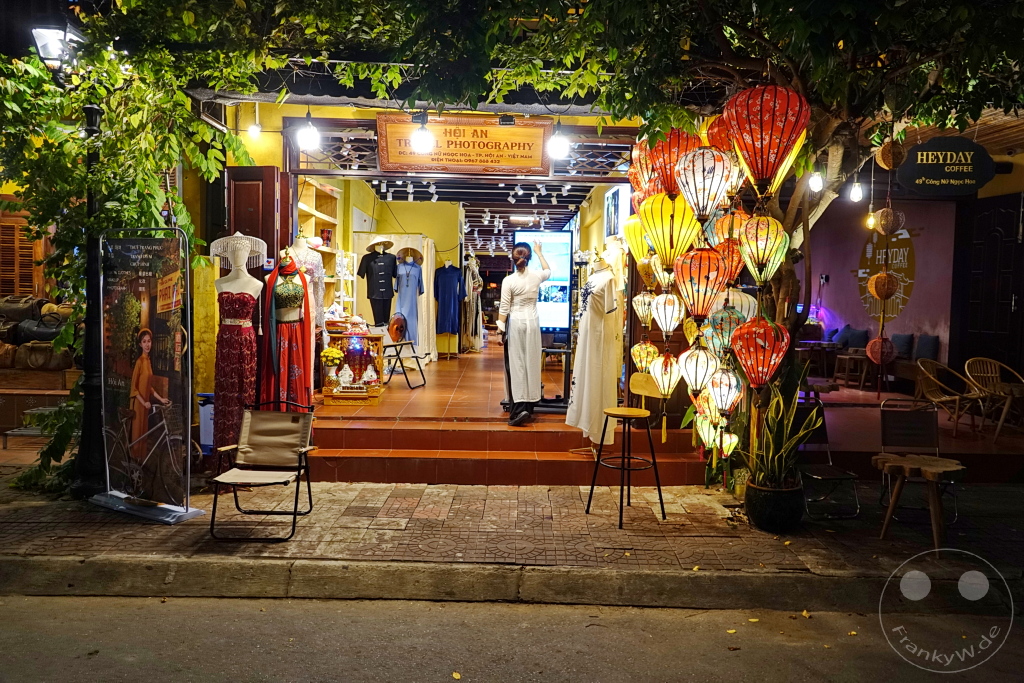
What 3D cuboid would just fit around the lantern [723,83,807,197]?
[{"bbox_3d":[1.659,-1.317,4.450,0.560,0.690,0.560,1,4,-1],"label":"lantern"}]

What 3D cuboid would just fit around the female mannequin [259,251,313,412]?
[{"bbox_3d":[-1.818,0.069,5.529,0.430,1.685,0.340,0,4,-10],"label":"female mannequin"}]

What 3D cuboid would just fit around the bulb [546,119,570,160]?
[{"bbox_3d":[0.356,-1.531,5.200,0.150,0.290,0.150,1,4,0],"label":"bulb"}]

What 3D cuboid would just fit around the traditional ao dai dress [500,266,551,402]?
[{"bbox_3d":[0.101,-0.052,6.016,0.440,1.220,0.300,1,4,-1],"label":"traditional ao dai dress"}]

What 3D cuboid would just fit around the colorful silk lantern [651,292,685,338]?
[{"bbox_3d":[1.139,-0.190,5.000,0.250,0.340,0.250,1,4,0],"label":"colorful silk lantern"}]

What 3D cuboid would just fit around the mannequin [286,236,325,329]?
[{"bbox_3d":[-1.785,-0.144,5.816,0.420,1.680,0.320,0,4,-15],"label":"mannequin"}]

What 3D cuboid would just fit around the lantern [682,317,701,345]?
[{"bbox_3d":[1.321,-0.072,4.900,0.205,0.255,0.205,1,4,-1],"label":"lantern"}]

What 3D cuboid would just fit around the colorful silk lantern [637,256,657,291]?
[{"bbox_3d":[1.022,-0.513,5.150,0.166,0.256,0.166,1,4,0],"label":"colorful silk lantern"}]

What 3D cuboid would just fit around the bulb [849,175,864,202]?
[{"bbox_3d":[2.296,-1.020,4.550,0.078,0.185,0.078,1,4,0],"label":"bulb"}]

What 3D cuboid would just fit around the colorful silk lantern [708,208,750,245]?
[{"bbox_3d":[1.624,-0.829,5.050,0.281,0.340,0.281,1,4,0],"label":"colorful silk lantern"}]

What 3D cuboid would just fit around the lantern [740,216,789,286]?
[{"bbox_3d":[1.609,-0.575,4.360,0.326,0.447,0.326,1,4,-1],"label":"lantern"}]

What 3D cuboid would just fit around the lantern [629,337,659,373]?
[{"bbox_3d":[0.990,0.105,5.100,0.210,0.275,0.210,1,4,-1],"label":"lantern"}]

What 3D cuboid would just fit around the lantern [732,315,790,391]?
[{"bbox_3d":[1.718,0.076,4.720,0.415,0.500,0.415,1,4,0],"label":"lantern"}]

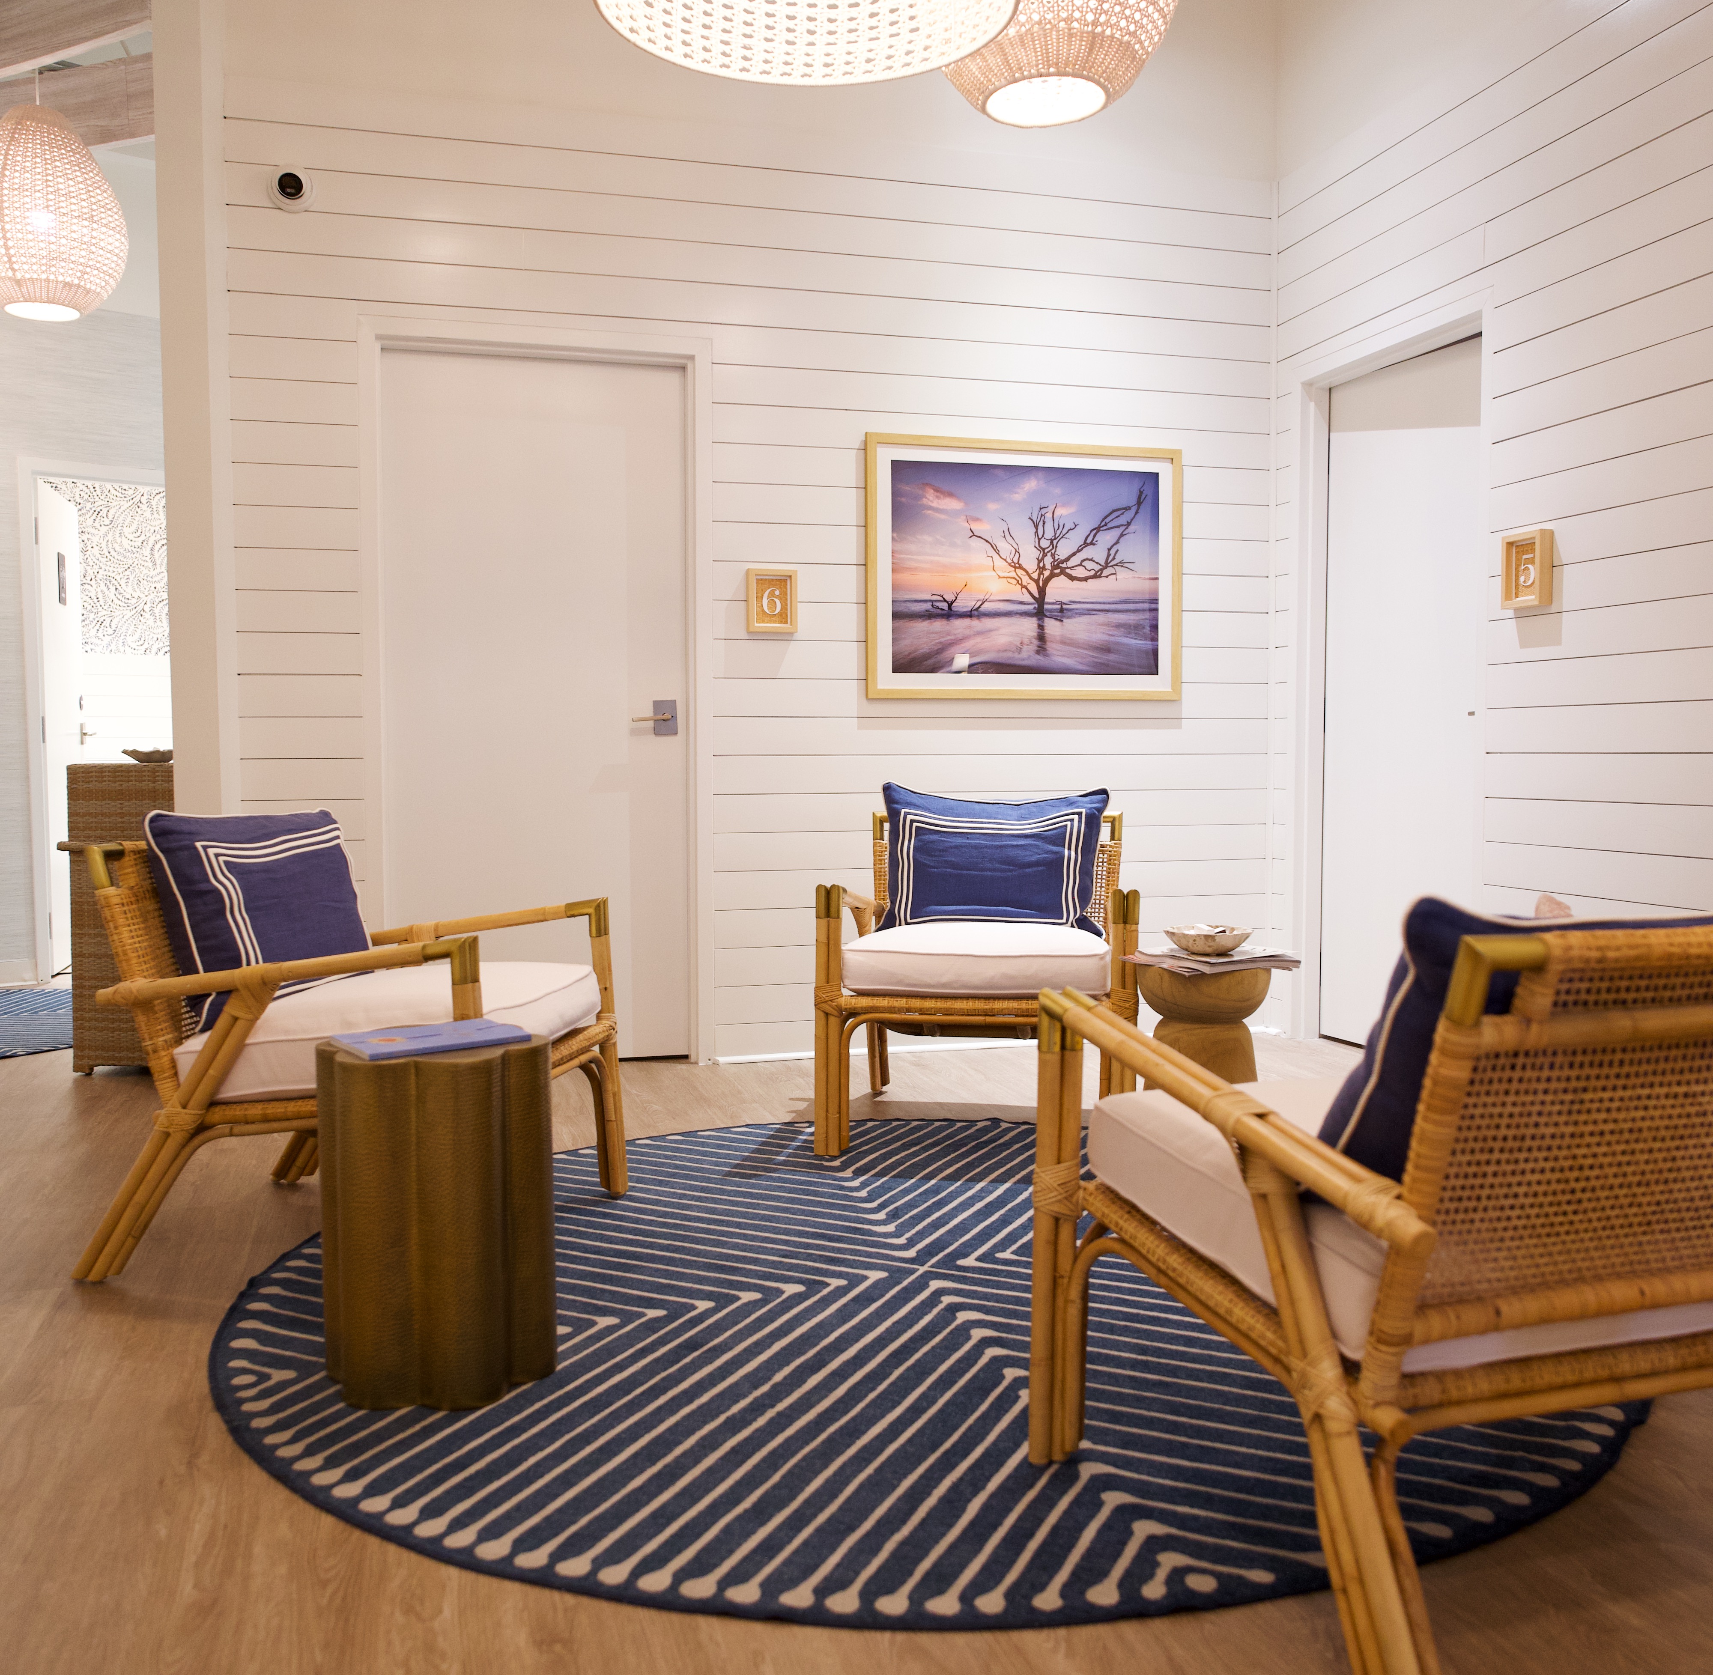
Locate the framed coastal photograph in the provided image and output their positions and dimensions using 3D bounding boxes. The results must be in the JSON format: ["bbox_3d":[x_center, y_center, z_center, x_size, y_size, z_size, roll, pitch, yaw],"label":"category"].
[{"bbox_3d":[0.542,-0.840,5.191,1.059,0.804,0.032,-1,3,-15],"label":"framed coastal photograph"}]

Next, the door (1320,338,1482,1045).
[{"bbox_3d":[1.660,-0.365,4.881,0.045,2.105,0.915,-1,3,-15],"label":"door"}]

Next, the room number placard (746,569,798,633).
[{"bbox_3d":[-0.256,-0.714,4.976,0.154,0.187,0.039,-1,3,-15],"label":"room number placard"}]

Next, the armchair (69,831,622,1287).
[{"bbox_3d":[-0.961,0.391,3.220,0.790,0.795,0.755,0,3,10],"label":"armchair"}]

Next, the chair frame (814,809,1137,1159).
[{"bbox_3d":[0.339,0.341,4.174,0.755,0.795,0.790,0,3,10],"label":"chair frame"}]

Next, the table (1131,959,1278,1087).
[{"bbox_3d":[0.759,0.521,3.592,0.298,0.482,0.298,-1,3,-15],"label":"table"}]

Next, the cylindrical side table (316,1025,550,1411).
[{"bbox_3d":[-0.638,0.566,2.511,0.350,0.506,0.330,0,3,0],"label":"cylindrical side table"}]

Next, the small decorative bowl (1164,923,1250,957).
[{"bbox_3d":[0.765,0.227,3.575,0.194,0.054,0.194,0,3,0],"label":"small decorative bowl"}]

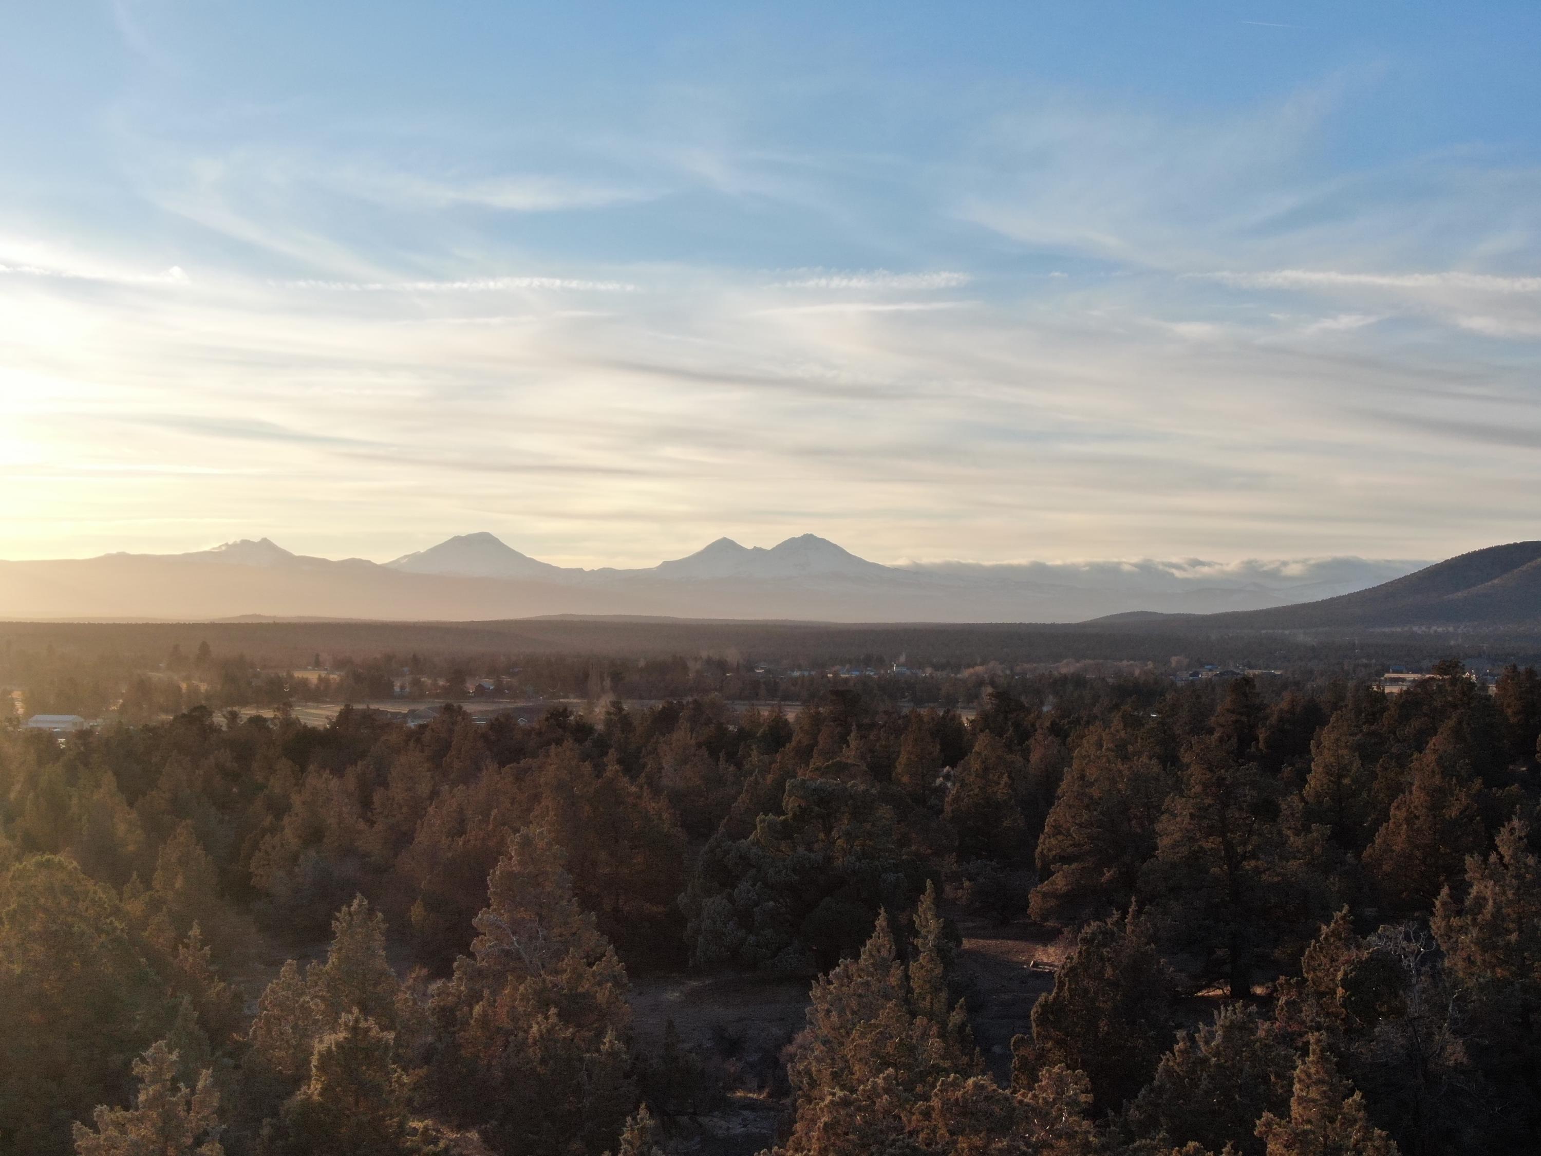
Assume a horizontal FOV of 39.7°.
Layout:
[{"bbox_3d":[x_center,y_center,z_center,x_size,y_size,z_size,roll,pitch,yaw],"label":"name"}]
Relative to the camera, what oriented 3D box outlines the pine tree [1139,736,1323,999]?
[{"bbox_3d":[18.558,11.662,86.117,7.320,10.550,7.320,0,-1,12],"label":"pine tree"}]

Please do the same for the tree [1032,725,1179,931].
[{"bbox_3d":[15.832,11.961,102.114,6.780,10.270,6.780,0,-1,9],"label":"tree"}]

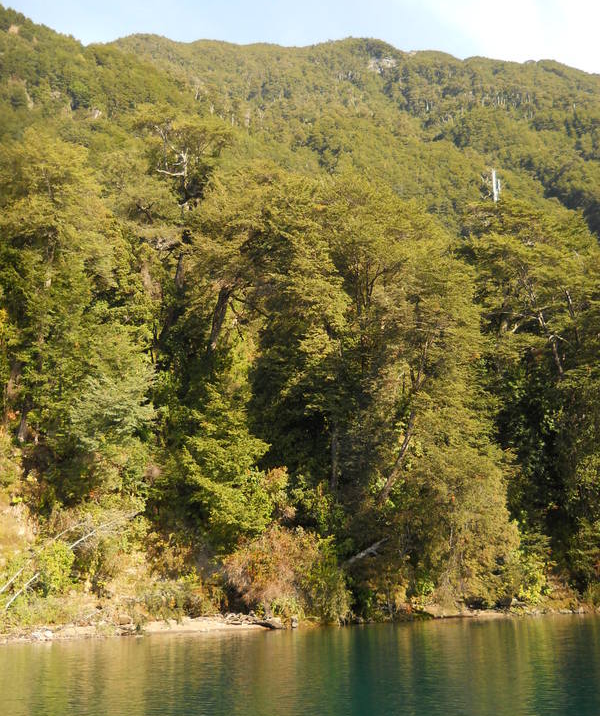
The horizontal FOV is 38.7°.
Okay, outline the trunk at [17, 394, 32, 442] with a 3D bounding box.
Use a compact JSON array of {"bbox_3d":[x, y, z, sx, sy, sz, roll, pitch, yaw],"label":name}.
[{"bbox_3d":[-15.682,3.440,48.765,0.513,2.781,0.456,6,-16,-17],"label":"trunk"}]

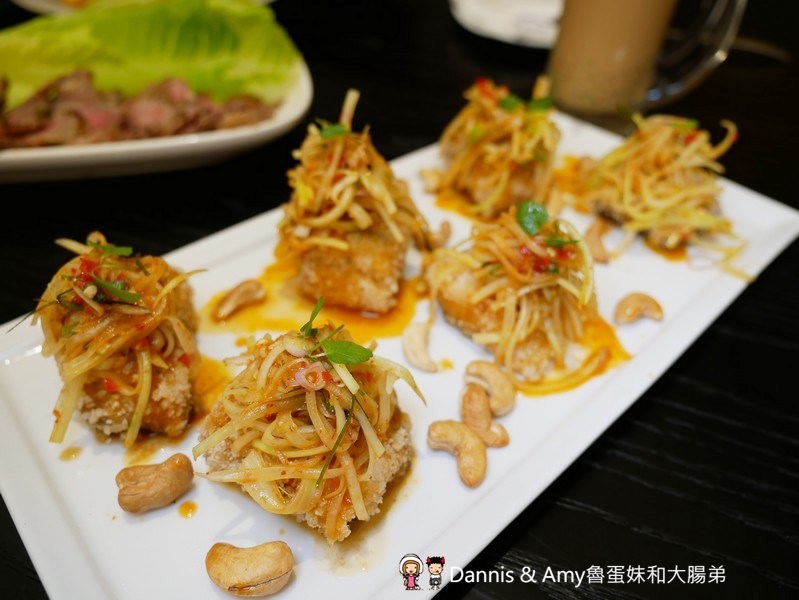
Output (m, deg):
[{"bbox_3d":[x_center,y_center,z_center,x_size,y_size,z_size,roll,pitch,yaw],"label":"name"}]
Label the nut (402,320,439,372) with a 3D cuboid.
[{"bbox_3d":[0.008,0.019,0.255,0.013,0.011,0.026,-2,41,-6],"label":"nut"}]

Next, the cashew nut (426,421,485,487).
[{"bbox_3d":[0.023,0.053,0.216,0.016,0.012,0.028,-22,47,-26],"label":"cashew nut"}]

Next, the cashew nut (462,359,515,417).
[{"bbox_3d":[0.038,0.034,0.239,0.015,0.012,0.027,-16,44,-20],"label":"cashew nut"}]

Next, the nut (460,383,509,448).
[{"bbox_3d":[0.031,0.044,0.225,0.015,0.013,0.028,-12,43,-16],"label":"nut"}]

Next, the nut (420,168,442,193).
[{"bbox_3d":[0.019,-0.071,0.359,0.015,0.012,0.025,-14,44,-18],"label":"nut"}]

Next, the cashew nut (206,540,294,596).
[{"bbox_3d":[-0.045,0.080,0.179,0.027,0.015,0.018,1,41,-2],"label":"cashew nut"}]

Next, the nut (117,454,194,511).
[{"bbox_3d":[-0.081,0.061,0.199,0.027,0.015,0.018,-13,44,-18],"label":"nut"}]

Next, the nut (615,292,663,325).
[{"bbox_3d":[0.109,0.004,0.276,0.024,0.013,0.016,-7,42,-11],"label":"nut"}]

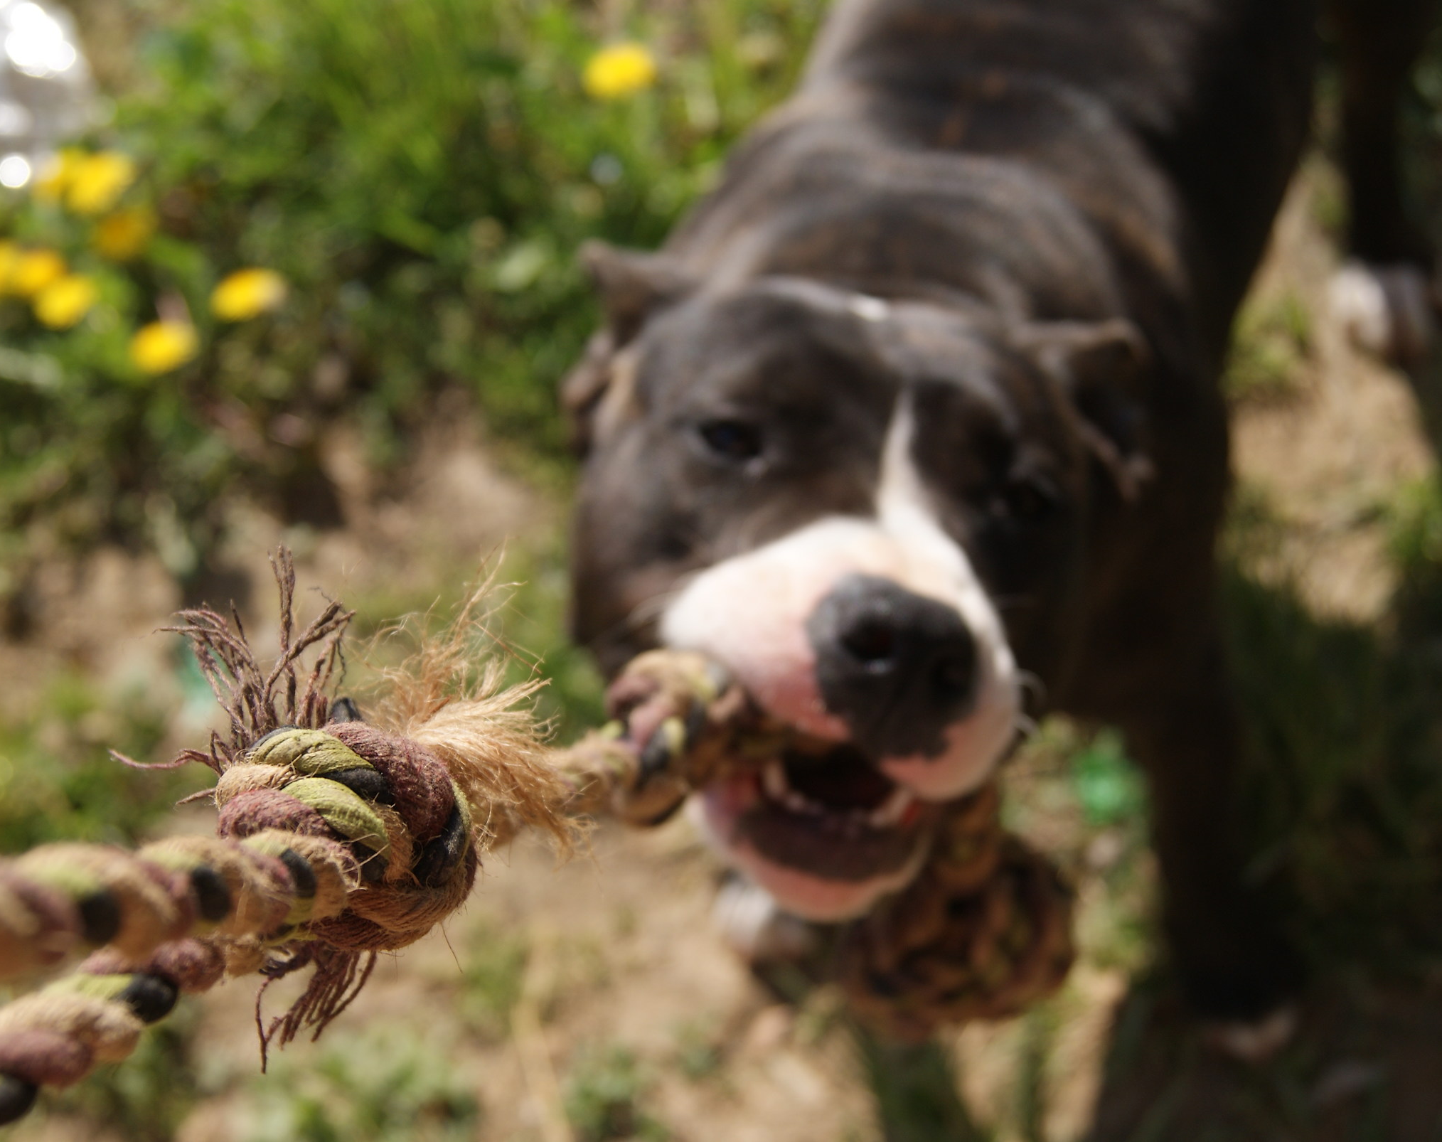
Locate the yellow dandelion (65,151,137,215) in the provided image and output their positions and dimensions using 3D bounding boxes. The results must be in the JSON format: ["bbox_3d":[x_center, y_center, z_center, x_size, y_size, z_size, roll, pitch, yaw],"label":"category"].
[{"bbox_3d":[-0.396,-0.248,1.365,0.040,0.022,0.040,0,46,0],"label":"yellow dandelion"}]

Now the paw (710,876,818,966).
[{"bbox_3d":[0.024,0.162,1.014,0.060,0.050,0.078,13,47,12],"label":"paw"}]

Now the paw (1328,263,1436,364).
[{"bbox_3d":[0.412,-0.161,1.326,0.058,0.050,0.075,19,49,17],"label":"paw"}]

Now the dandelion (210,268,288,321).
[{"bbox_3d":[-0.284,-0.166,1.286,0.040,0.022,0.040,0,46,0],"label":"dandelion"}]

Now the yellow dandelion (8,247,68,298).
[{"bbox_3d":[-0.416,-0.182,1.302,0.033,0.022,0.033,0,46,0],"label":"yellow dandelion"}]

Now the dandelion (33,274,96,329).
[{"bbox_3d":[-0.394,-0.161,1.282,0.035,0.022,0.035,0,46,0],"label":"dandelion"}]

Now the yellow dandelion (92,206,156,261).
[{"bbox_3d":[-0.371,-0.210,1.329,0.036,0.022,0.036,0,46,0],"label":"yellow dandelion"}]

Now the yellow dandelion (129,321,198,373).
[{"bbox_3d":[-0.327,-0.131,1.253,0.037,0.022,0.037,0,46,0],"label":"yellow dandelion"}]

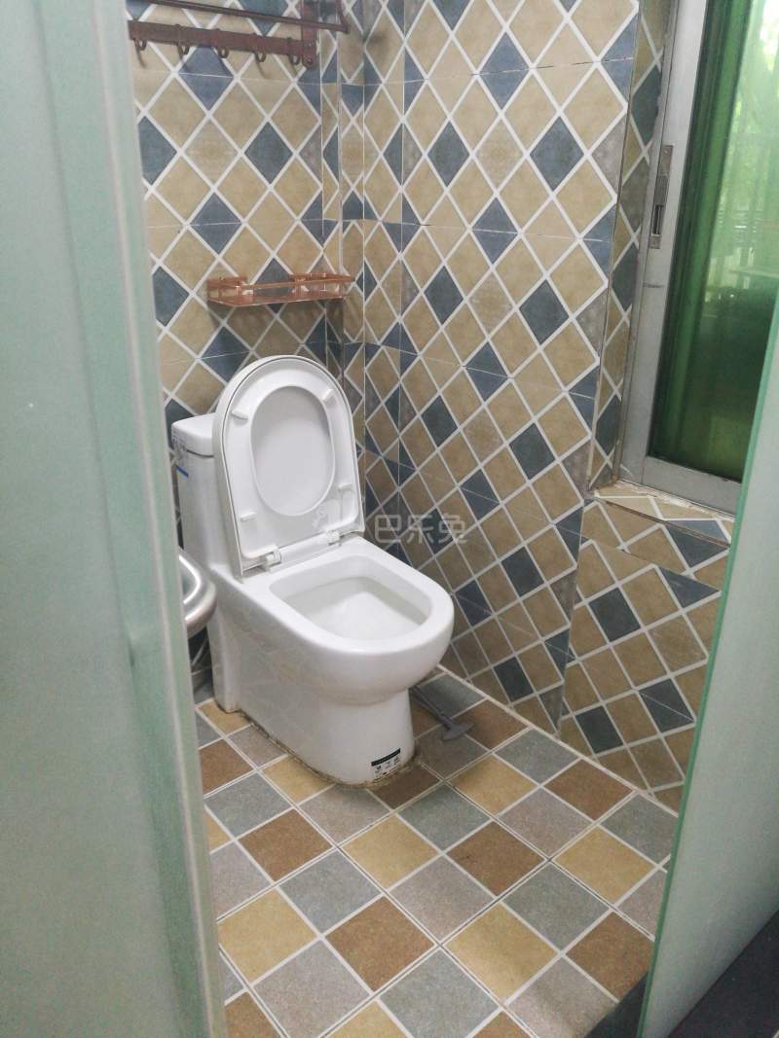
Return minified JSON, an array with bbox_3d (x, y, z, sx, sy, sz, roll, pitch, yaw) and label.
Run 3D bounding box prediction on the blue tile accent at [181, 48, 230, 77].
[{"bbox_3d":[-0.392,-0.981,1.726,0.130,0.064,0.010,-18,30,-37],"label":"blue tile accent"}]

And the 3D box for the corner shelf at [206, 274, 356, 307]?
[{"bbox_3d":[-0.258,-0.555,1.949,0.324,0.051,0.147,-18,29,-37],"label":"corner shelf"}]

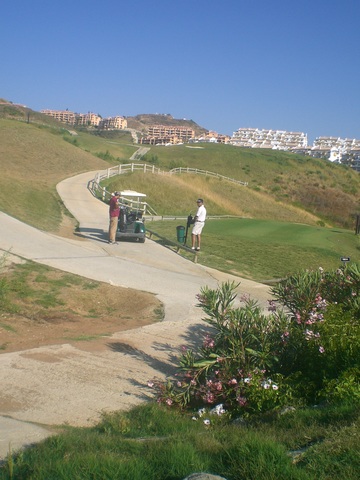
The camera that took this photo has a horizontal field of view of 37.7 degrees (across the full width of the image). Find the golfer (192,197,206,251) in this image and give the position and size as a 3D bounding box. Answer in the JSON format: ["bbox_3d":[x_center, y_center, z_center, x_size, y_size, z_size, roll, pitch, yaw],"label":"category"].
[{"bbox_3d":[0.658,-0.504,17.600,0.420,1.760,0.500,-5,9,-30],"label":"golfer"}]

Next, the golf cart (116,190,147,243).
[{"bbox_3d":[-1.829,-0.882,19.200,1.170,1.780,2.350,-1,8,-10],"label":"golf cart"}]

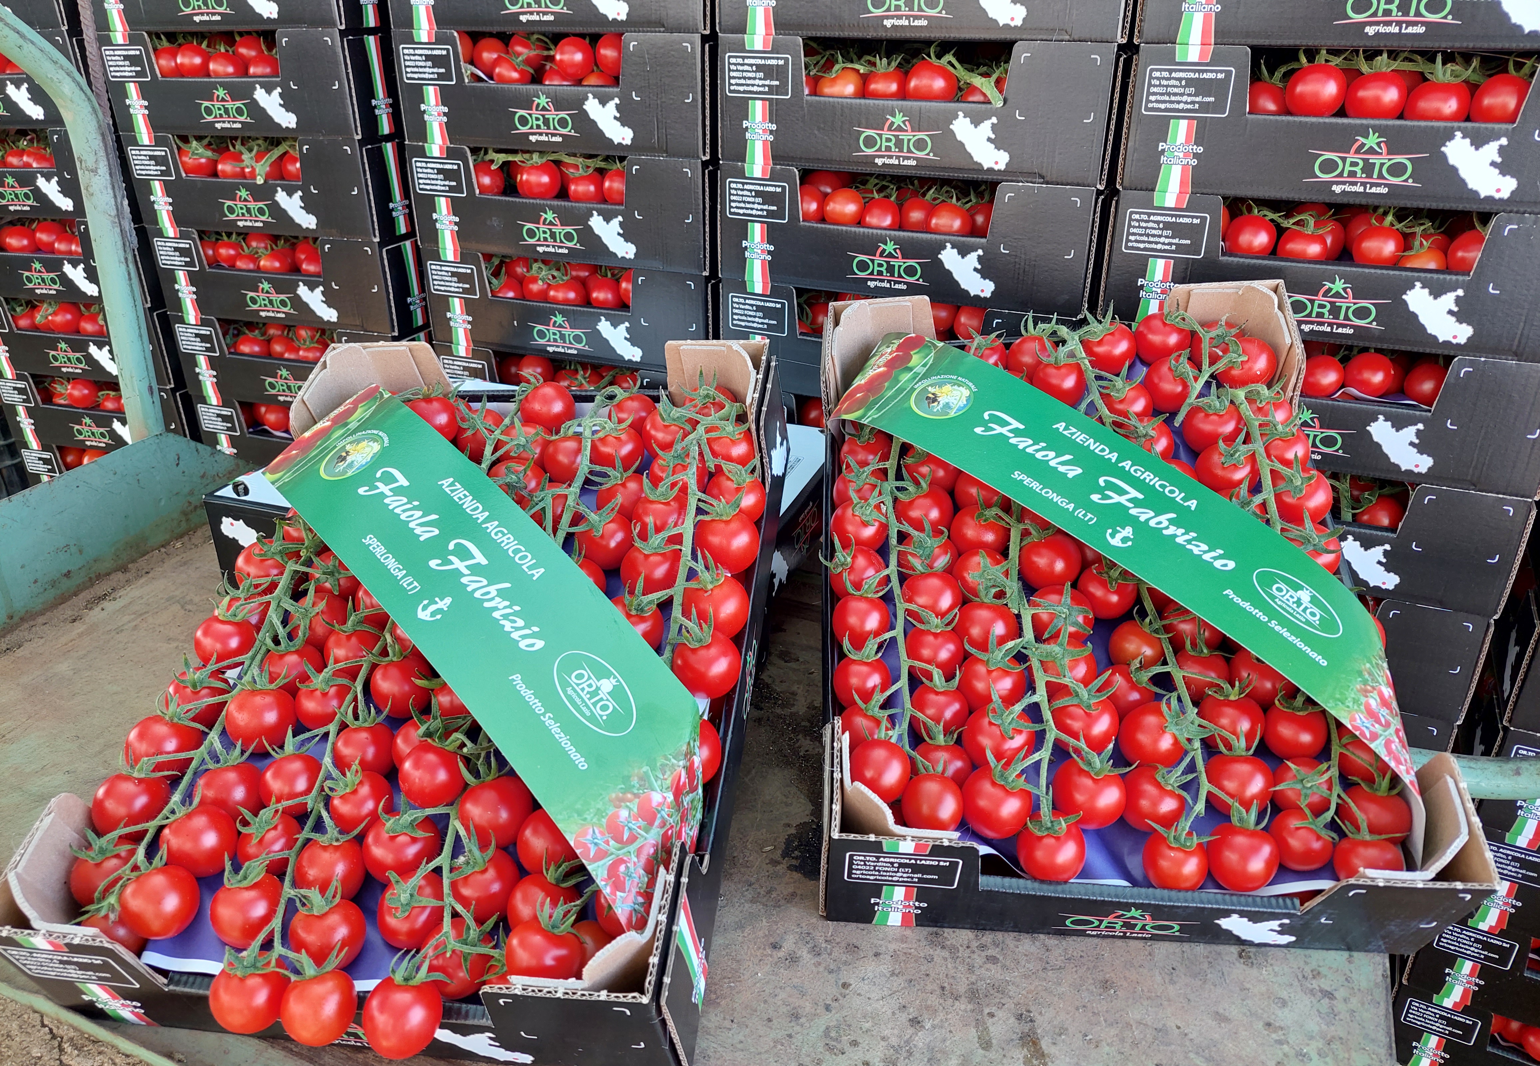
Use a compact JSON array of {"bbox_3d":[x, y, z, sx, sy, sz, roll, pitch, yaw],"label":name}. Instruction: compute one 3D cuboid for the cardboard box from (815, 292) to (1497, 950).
[{"bbox_3d":[0.190,0.023,0.649,0.300,0.100,0.400,1,52,5],"label":"cardboard box"}]

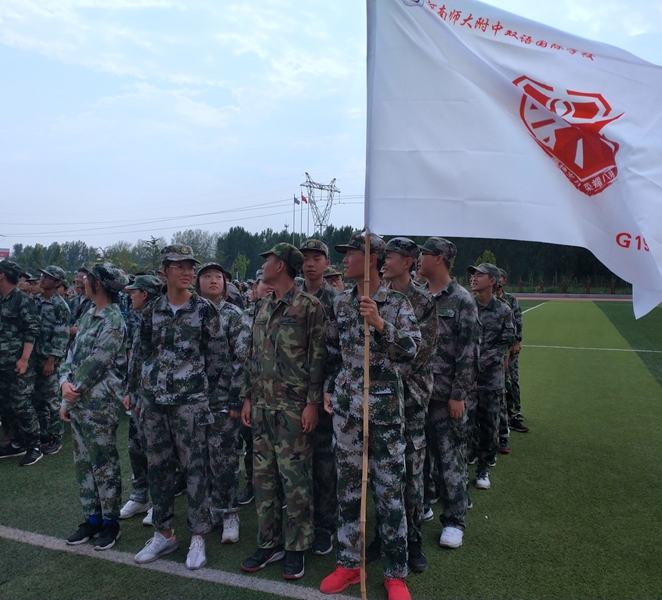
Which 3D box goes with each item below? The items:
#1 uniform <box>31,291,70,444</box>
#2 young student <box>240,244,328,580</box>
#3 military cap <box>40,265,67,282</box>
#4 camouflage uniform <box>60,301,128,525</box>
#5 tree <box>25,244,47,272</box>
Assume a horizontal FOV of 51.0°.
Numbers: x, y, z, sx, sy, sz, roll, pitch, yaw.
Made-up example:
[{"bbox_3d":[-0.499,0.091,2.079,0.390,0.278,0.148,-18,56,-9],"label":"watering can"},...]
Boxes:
[{"bbox_3d":[-2.559,0.579,6.325,0.460,1.390,0.330,1,2,25],"label":"uniform"},{"bbox_3d":[-0.255,0.594,3.727,0.490,1.740,0.360,1,1,16],"label":"young student"},{"bbox_3d":[-2.531,-0.242,6.325,0.180,0.140,0.250,2,-8,36],"label":"military cap"},{"bbox_3d":[-1.405,0.659,4.101,0.430,1.290,0.340,1,2,34],"label":"camouflage uniform"},{"bbox_3d":[-38.947,-4.202,92.000,2.900,6.330,2.800,1,1,0],"label":"tree"}]

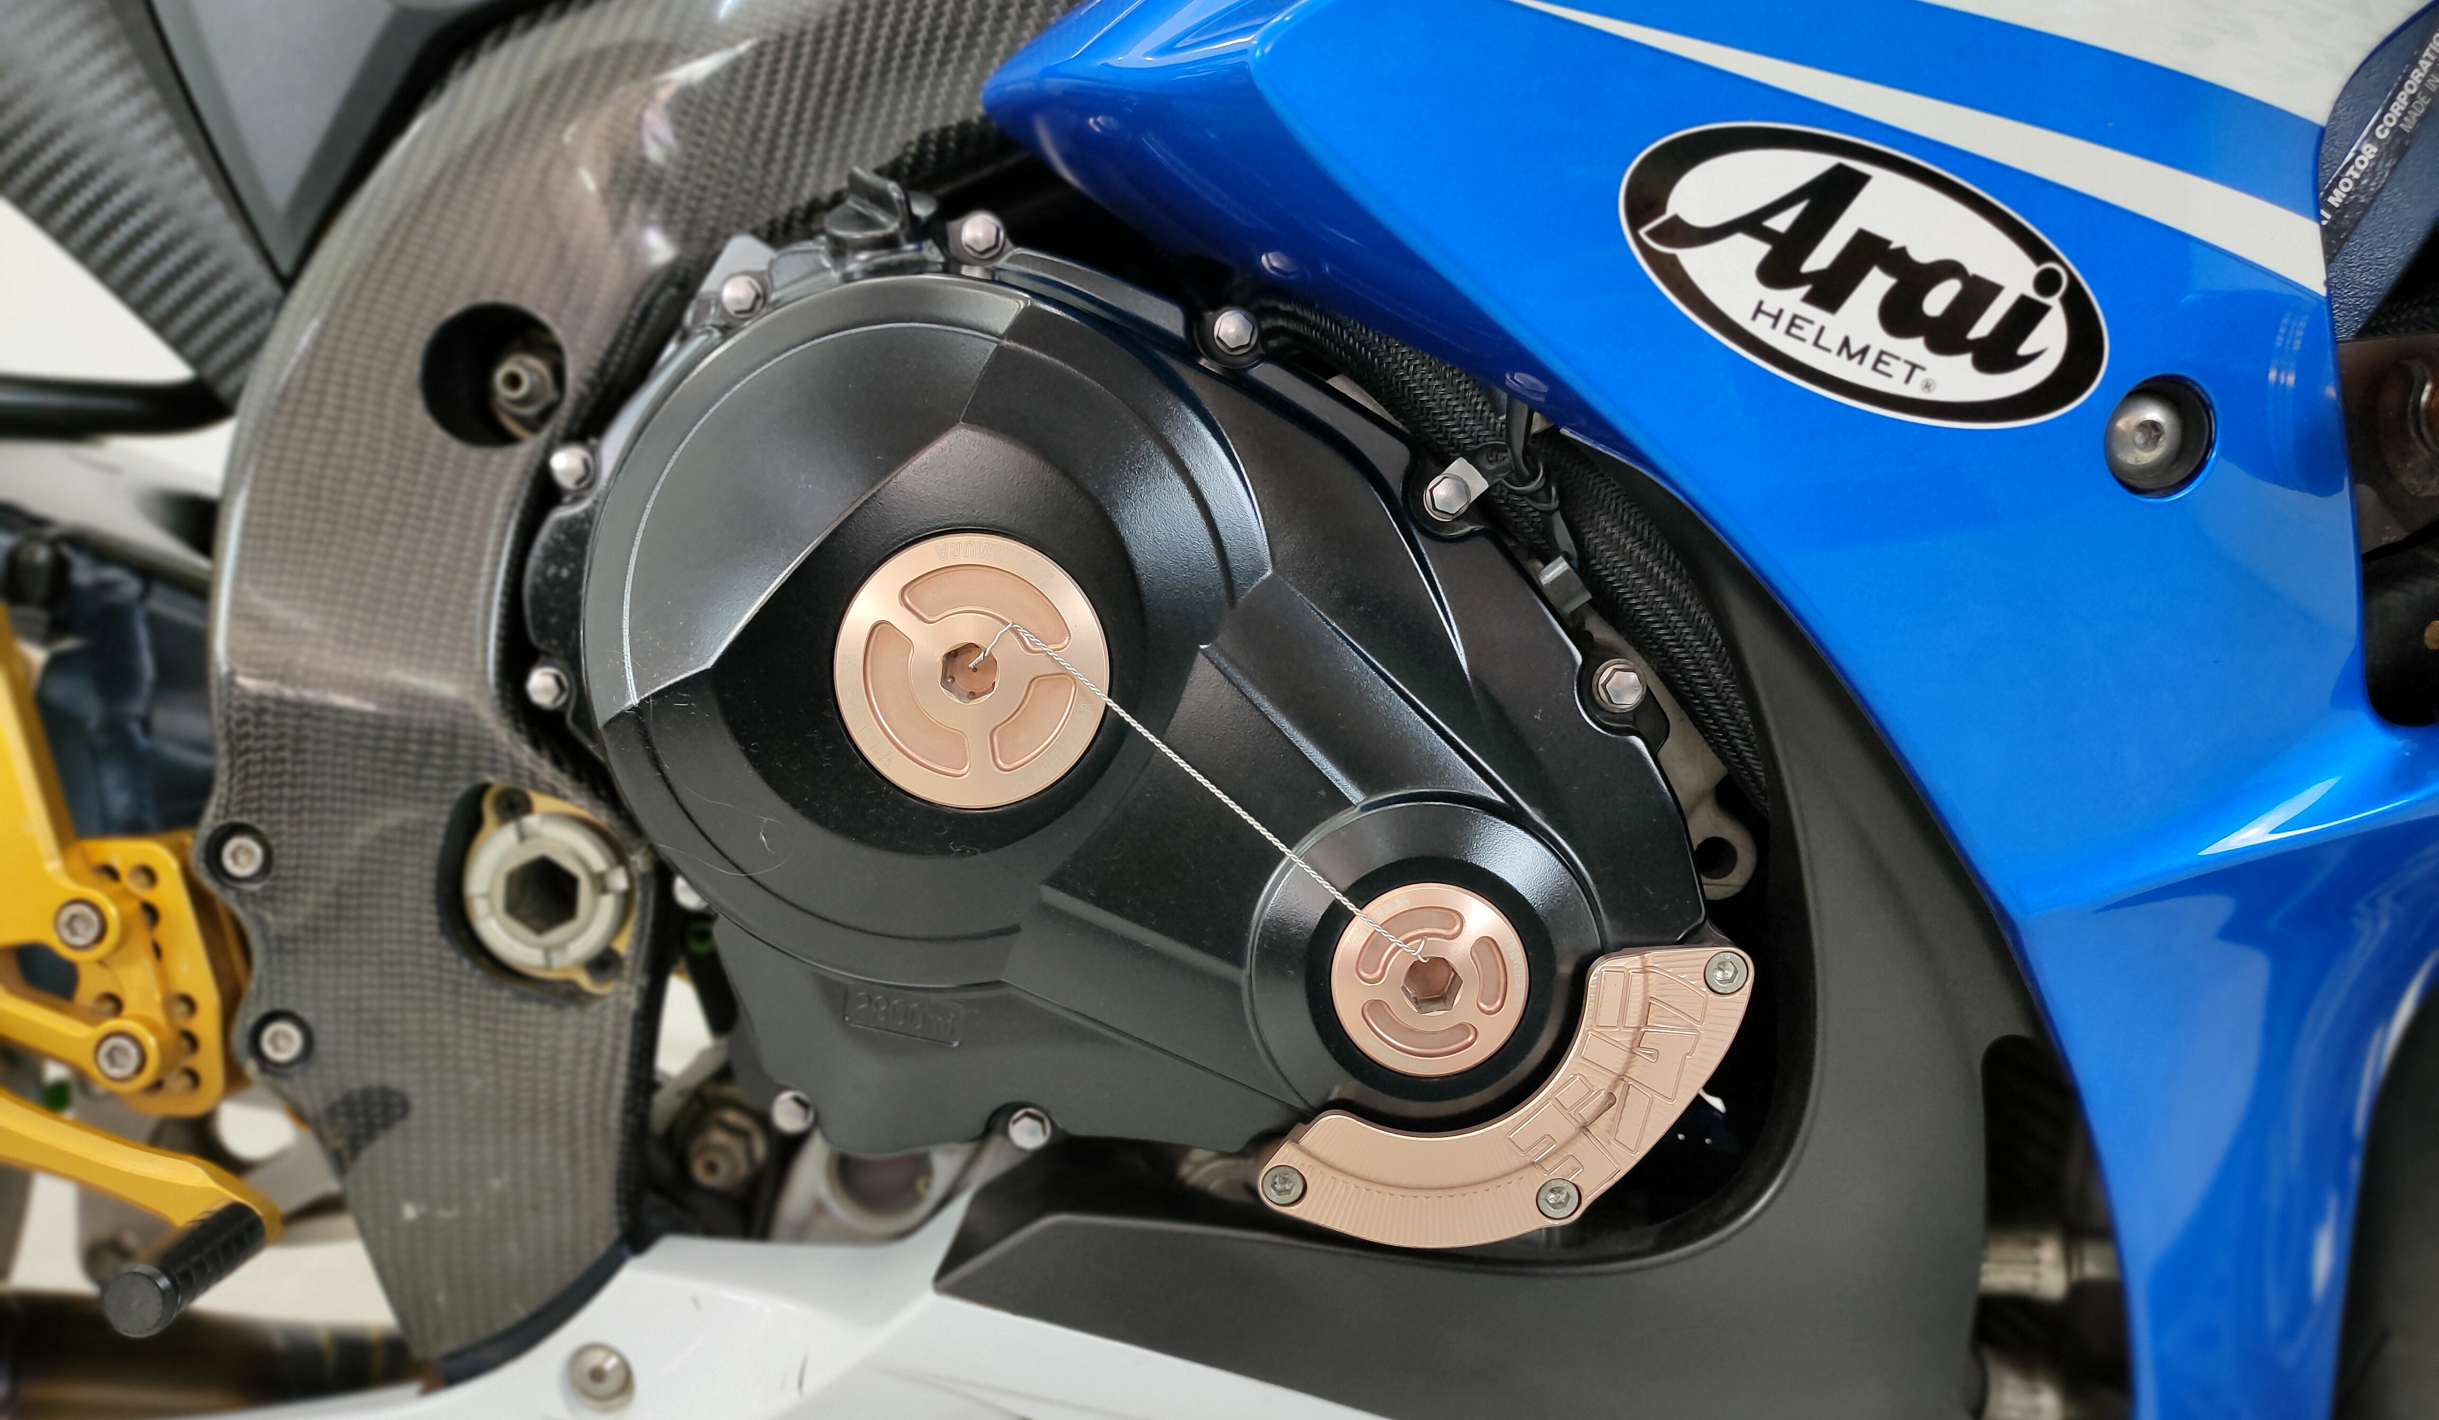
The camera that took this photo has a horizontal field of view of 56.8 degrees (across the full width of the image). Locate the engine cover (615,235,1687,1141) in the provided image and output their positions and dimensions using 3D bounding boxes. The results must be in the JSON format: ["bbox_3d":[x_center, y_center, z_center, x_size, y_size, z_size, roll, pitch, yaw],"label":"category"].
[{"bbox_3d":[-0.017,0.000,0.515,0.262,0.212,0.070,0,2,-2],"label":"engine cover"}]

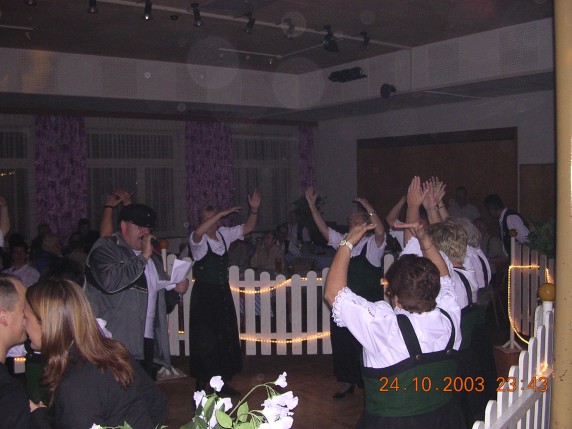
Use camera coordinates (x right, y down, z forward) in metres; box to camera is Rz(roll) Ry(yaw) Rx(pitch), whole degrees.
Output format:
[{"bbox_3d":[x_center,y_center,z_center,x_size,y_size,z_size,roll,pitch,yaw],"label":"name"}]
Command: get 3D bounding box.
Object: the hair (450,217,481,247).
[{"bbox_3d":[1.251,0.126,4.400,0.200,0.230,0.220,-3,4,-37],"label":"hair"}]

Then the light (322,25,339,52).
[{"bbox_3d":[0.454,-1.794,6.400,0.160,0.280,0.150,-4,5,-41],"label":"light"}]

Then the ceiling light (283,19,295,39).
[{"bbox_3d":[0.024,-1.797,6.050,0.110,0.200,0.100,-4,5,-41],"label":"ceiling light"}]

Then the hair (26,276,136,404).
[{"bbox_3d":[-0.687,0.425,2.100,0.280,0.400,0.250,1,4,35],"label":"hair"}]

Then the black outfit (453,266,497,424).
[{"bbox_3d":[1.000,0.920,3.740,0.500,1.220,0.420,-3,4,-30],"label":"black outfit"}]

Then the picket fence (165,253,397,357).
[{"bbox_3d":[0.005,0.882,6.120,2.400,1.000,0.080,-1,3,0],"label":"picket fence"}]

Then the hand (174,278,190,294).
[{"bbox_3d":[-0.626,0.436,3.800,0.090,0.100,0.100,-4,5,-37],"label":"hand"}]

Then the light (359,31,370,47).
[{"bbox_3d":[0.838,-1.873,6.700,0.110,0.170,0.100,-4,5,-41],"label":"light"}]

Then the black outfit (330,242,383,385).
[{"bbox_3d":[0.638,0.883,5.600,0.480,1.270,0.400,2,4,43],"label":"black outfit"}]

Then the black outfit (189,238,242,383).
[{"bbox_3d":[-0.629,0.856,5.600,0.480,1.280,0.400,-3,4,-37],"label":"black outfit"}]

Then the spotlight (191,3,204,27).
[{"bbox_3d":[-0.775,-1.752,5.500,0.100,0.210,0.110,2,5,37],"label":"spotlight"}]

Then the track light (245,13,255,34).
[{"bbox_3d":[-0.401,-2.099,6.900,0.110,0.230,0.140,0,3,18],"label":"track light"}]

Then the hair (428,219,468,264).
[{"bbox_3d":[0.906,0.151,3.500,0.200,0.250,0.220,-3,4,-34],"label":"hair"}]

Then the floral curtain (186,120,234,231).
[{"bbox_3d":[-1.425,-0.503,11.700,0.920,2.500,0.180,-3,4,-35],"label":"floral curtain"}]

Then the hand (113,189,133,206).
[{"bbox_3d":[-1.224,-0.127,4.700,0.120,0.150,0.090,-4,5,-37],"label":"hand"}]

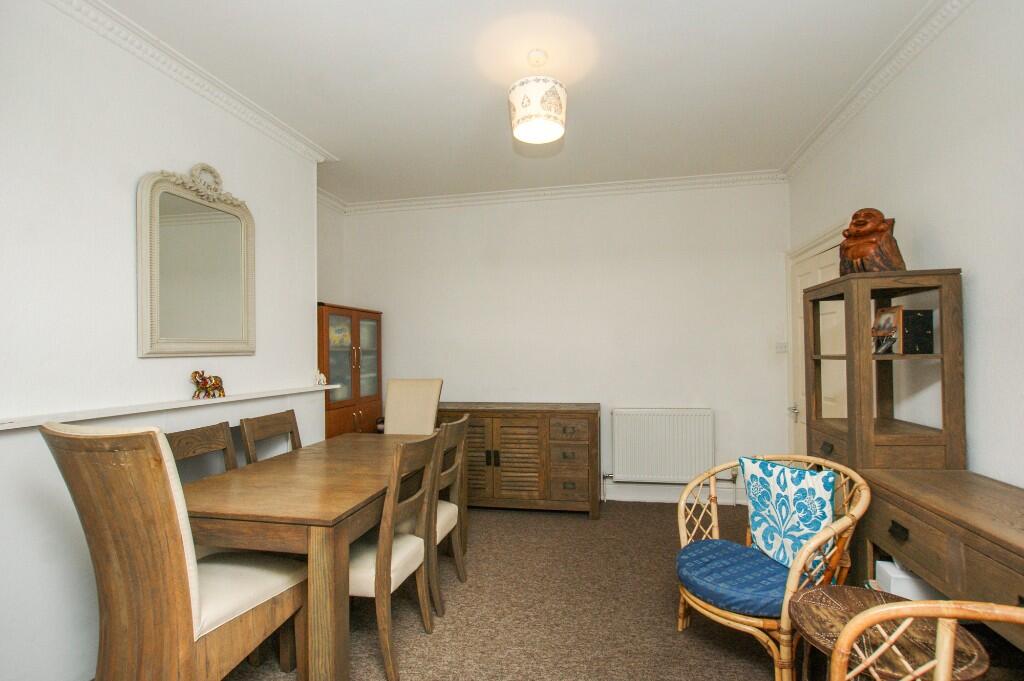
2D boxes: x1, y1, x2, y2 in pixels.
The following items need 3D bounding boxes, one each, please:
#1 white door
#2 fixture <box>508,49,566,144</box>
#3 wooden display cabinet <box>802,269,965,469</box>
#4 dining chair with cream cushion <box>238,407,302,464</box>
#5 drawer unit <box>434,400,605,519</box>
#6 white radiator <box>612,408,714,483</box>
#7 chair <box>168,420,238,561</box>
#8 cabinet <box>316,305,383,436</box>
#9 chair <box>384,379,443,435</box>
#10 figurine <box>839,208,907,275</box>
[{"bbox_3d":[2.151,0.377,2.963,0.045,1.973,0.770,-1,-2,13],"label":"white door"},{"bbox_3d":[0.125,-1.227,2.108,0.280,0.382,0.280,0,-2,0],"label":"fixture"},{"bbox_3d":[1.694,0.526,1.998,0.377,1.630,0.436,-1,-2,10],"label":"wooden display cabinet"},{"bbox_3d":[-1.186,0.903,2.448,0.536,0.941,0.415,-1,-2,10],"label":"dining chair with cream cushion"},{"bbox_3d":[0.035,0.977,3.621,1.384,0.837,0.419,-1,-2,9],"label":"drawer unit"},{"bbox_3d":[1.265,0.887,3.573,0.805,0.621,0.080,-1,-2,9],"label":"white radiator"},{"bbox_3d":[-1.266,0.891,1.994,0.536,0.941,0.415,-1,-2,10],"label":"chair"},{"bbox_3d":[-1.472,0.573,3.572,0.380,1.663,0.823,-1,-2,12],"label":"cabinet"},{"bbox_3d":[-0.791,0.835,3.047,0.475,1.103,0.620,-1,-2,8],"label":"chair"},{"bbox_3d":[1.705,-0.444,2.020,0.180,0.310,0.210,0,-2,-10],"label":"figurine"}]

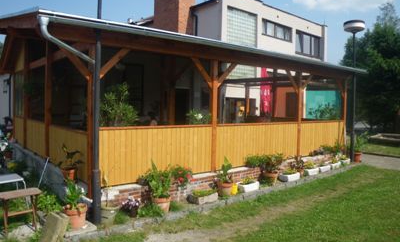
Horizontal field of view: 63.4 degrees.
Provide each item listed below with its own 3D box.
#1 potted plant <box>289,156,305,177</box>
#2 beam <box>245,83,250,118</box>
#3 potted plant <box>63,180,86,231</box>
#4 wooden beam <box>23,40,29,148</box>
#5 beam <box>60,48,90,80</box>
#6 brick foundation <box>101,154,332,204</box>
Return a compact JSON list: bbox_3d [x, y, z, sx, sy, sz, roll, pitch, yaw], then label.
[{"bbox_3d":[2.292,1.081,7.684,0.317,0.494,0.288,-1,3,-38],"label":"potted plant"},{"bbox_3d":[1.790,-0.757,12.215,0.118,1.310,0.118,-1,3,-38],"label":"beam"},{"bbox_3d":[-1.797,1.186,4.650,0.340,0.690,0.340,-1,3,-40],"label":"potted plant"},{"bbox_3d":[-4.750,-0.722,8.819,0.118,2.822,0.118,-1,3,-38],"label":"wooden beam"},{"bbox_3d":[-1.959,-0.941,5.030,0.100,0.680,0.100,4,48,50],"label":"beam"},{"bbox_3d":[1.416,1.237,8.001,8.400,0.370,0.300,-1,3,-40],"label":"brick foundation"}]

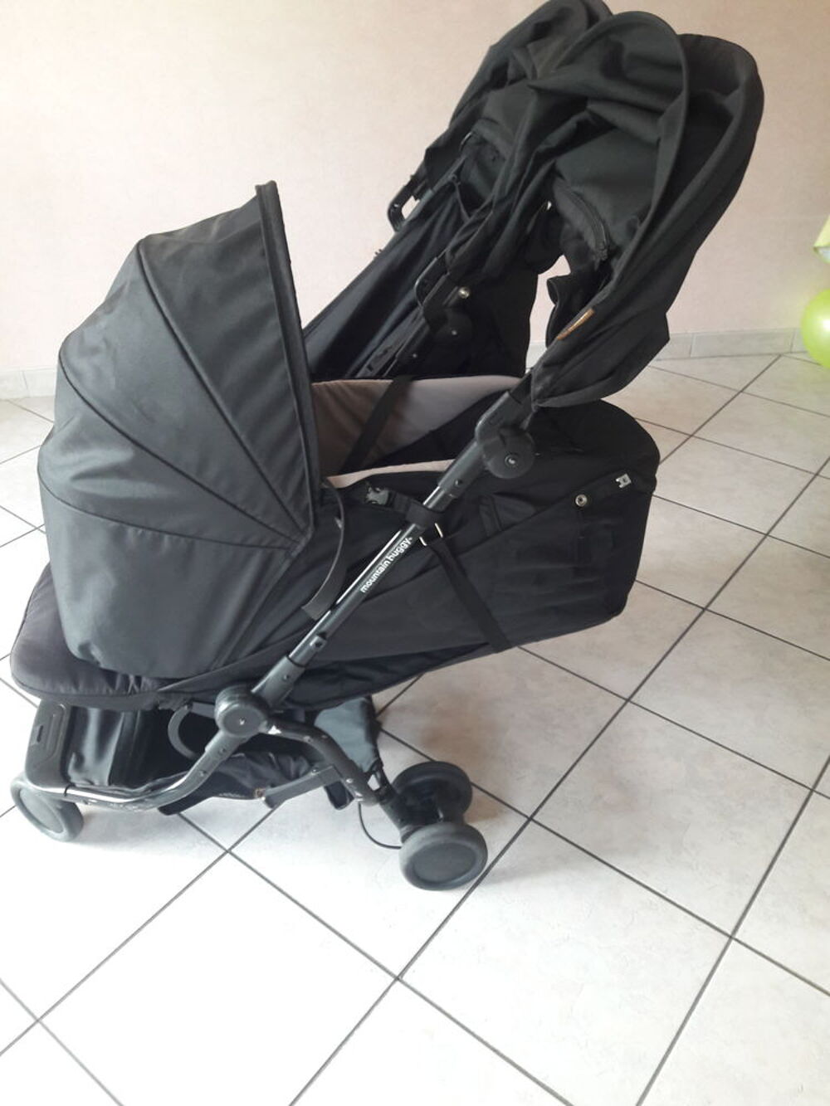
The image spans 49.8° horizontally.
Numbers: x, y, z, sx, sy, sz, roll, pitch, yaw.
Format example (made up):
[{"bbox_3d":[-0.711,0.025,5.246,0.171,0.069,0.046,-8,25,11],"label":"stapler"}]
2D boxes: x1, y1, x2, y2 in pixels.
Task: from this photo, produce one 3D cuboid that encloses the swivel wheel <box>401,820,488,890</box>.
[{"bbox_3d":[0.042,0.441,1.296,0.129,0.129,0.039,-5,36,-5],"label":"swivel wheel"}]

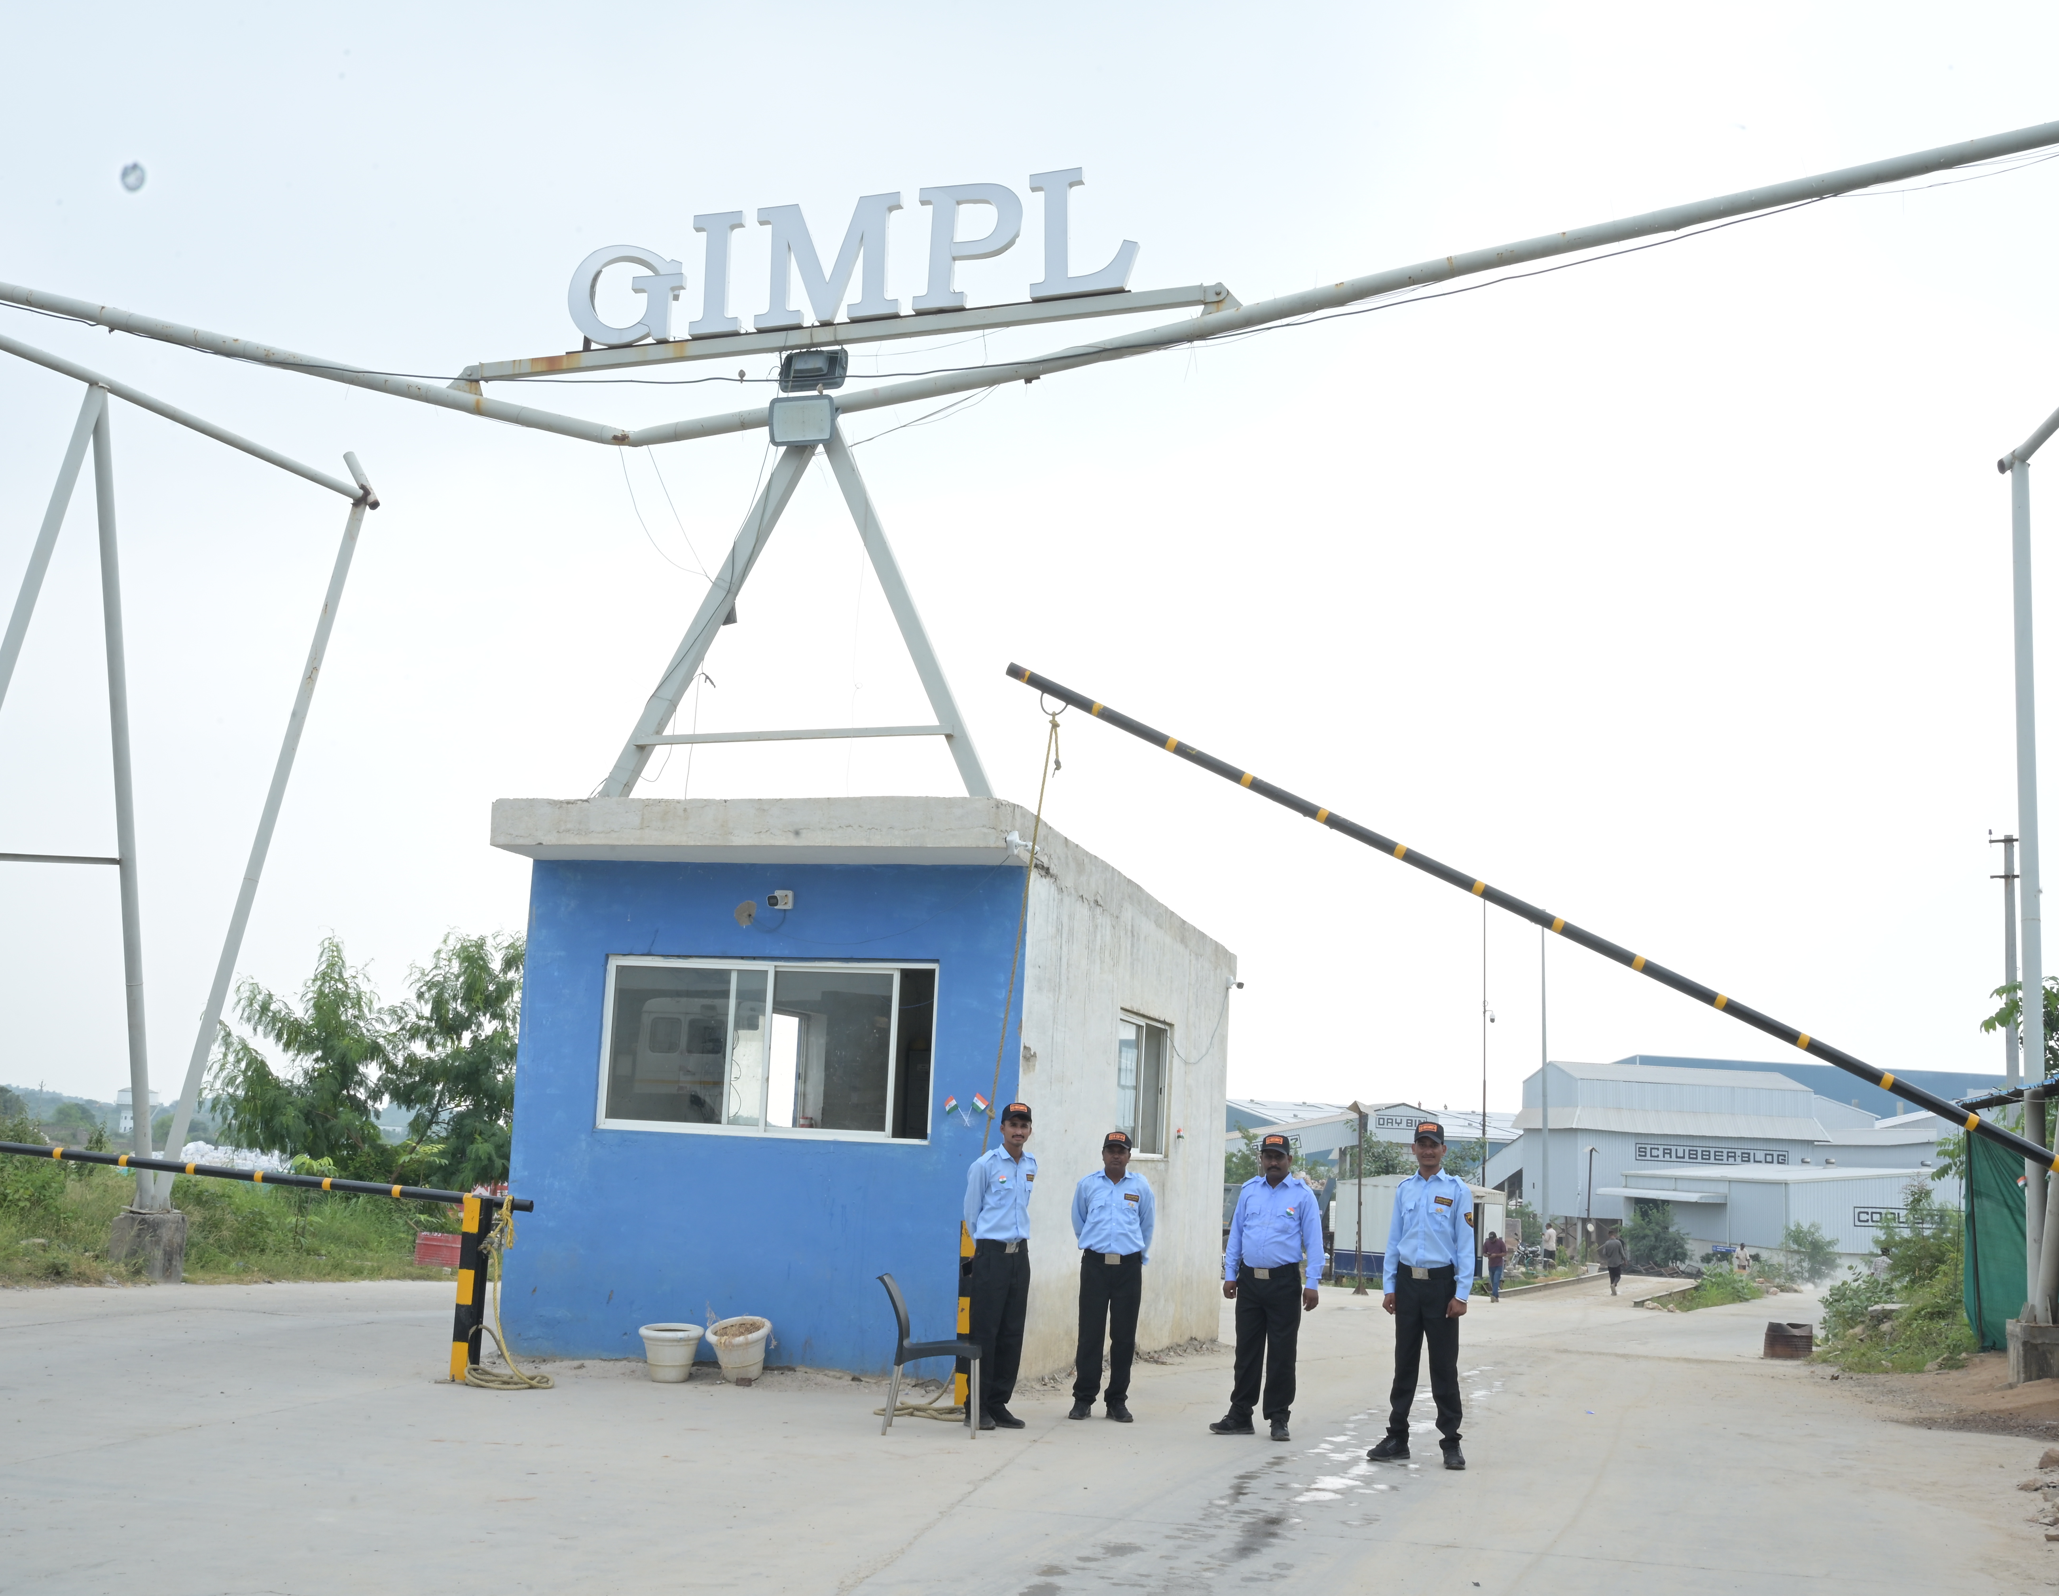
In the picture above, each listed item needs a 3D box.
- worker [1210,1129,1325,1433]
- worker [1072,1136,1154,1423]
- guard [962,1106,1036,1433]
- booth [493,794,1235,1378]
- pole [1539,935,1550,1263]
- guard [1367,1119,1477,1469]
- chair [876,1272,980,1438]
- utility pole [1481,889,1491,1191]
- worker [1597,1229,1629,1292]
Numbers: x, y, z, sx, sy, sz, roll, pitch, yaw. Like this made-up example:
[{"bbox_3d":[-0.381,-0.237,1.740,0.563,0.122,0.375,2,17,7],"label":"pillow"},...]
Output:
[{"bbox_3d":[1.349,2.730,12.360,0.580,1.660,0.400,0,-10,16],"label":"worker"},{"bbox_3d":[0.508,2.807,12.994,0.500,1.652,0.360,3,-10,0],"label":"worker"},{"bbox_3d":[-0.146,2.587,12.242,0.440,1.767,0.360,7,-11,-25],"label":"guard"},{"bbox_3d":[-0.982,2.569,18.204,3.771,3.766,7.764,0,-10,15],"label":"booth"},{"bbox_3d":[14.868,8.292,62.879,0.170,10.223,0.170,3,-10,0],"label":"pole"},{"bbox_3d":[2.078,2.594,11.597,0.540,1.731,0.380,-1,-10,18],"label":"guard"},{"bbox_3d":[-0.543,2.947,11.655,0.590,0.820,0.500,2,-10,2],"label":"chair"},{"bbox_3d":[13.691,8.522,65.981,0.150,11.403,0.150,3,-10,0],"label":"utility pole"},{"bbox_3d":[15.220,12.069,57.142,0.620,1.647,0.420,1,-10,11],"label":"worker"}]

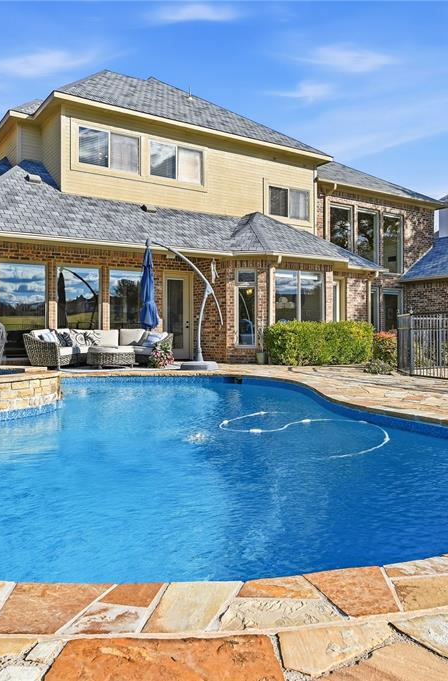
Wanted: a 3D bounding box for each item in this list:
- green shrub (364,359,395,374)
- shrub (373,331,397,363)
[{"bbox_3d":[3.427,0.573,11.900,0.640,0.340,0.560,0,1,16],"label":"green shrub"},{"bbox_3d":[3.978,0.209,13.300,0.680,0.940,0.680,0,1,17],"label":"shrub"}]

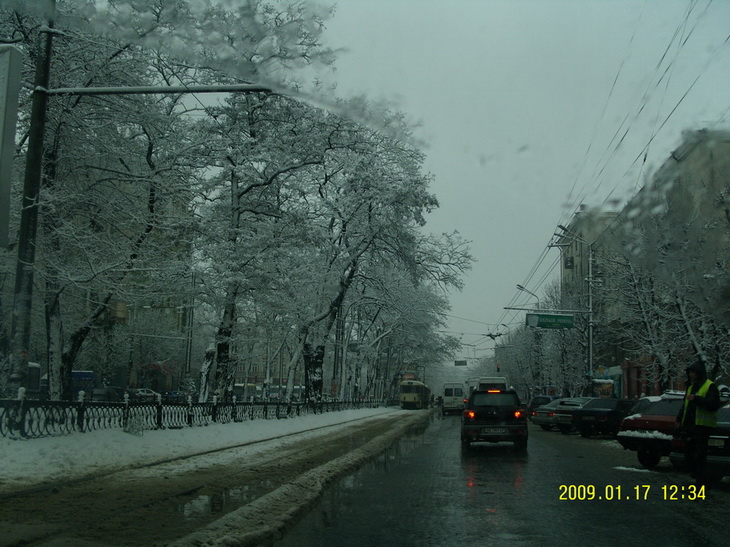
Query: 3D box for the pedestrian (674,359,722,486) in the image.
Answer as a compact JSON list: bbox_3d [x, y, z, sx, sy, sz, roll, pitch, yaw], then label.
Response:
[{"bbox_3d":[4.868,2.158,11.692,0.400,1.810,0.550,8,-12,-41],"label":"pedestrian"}]

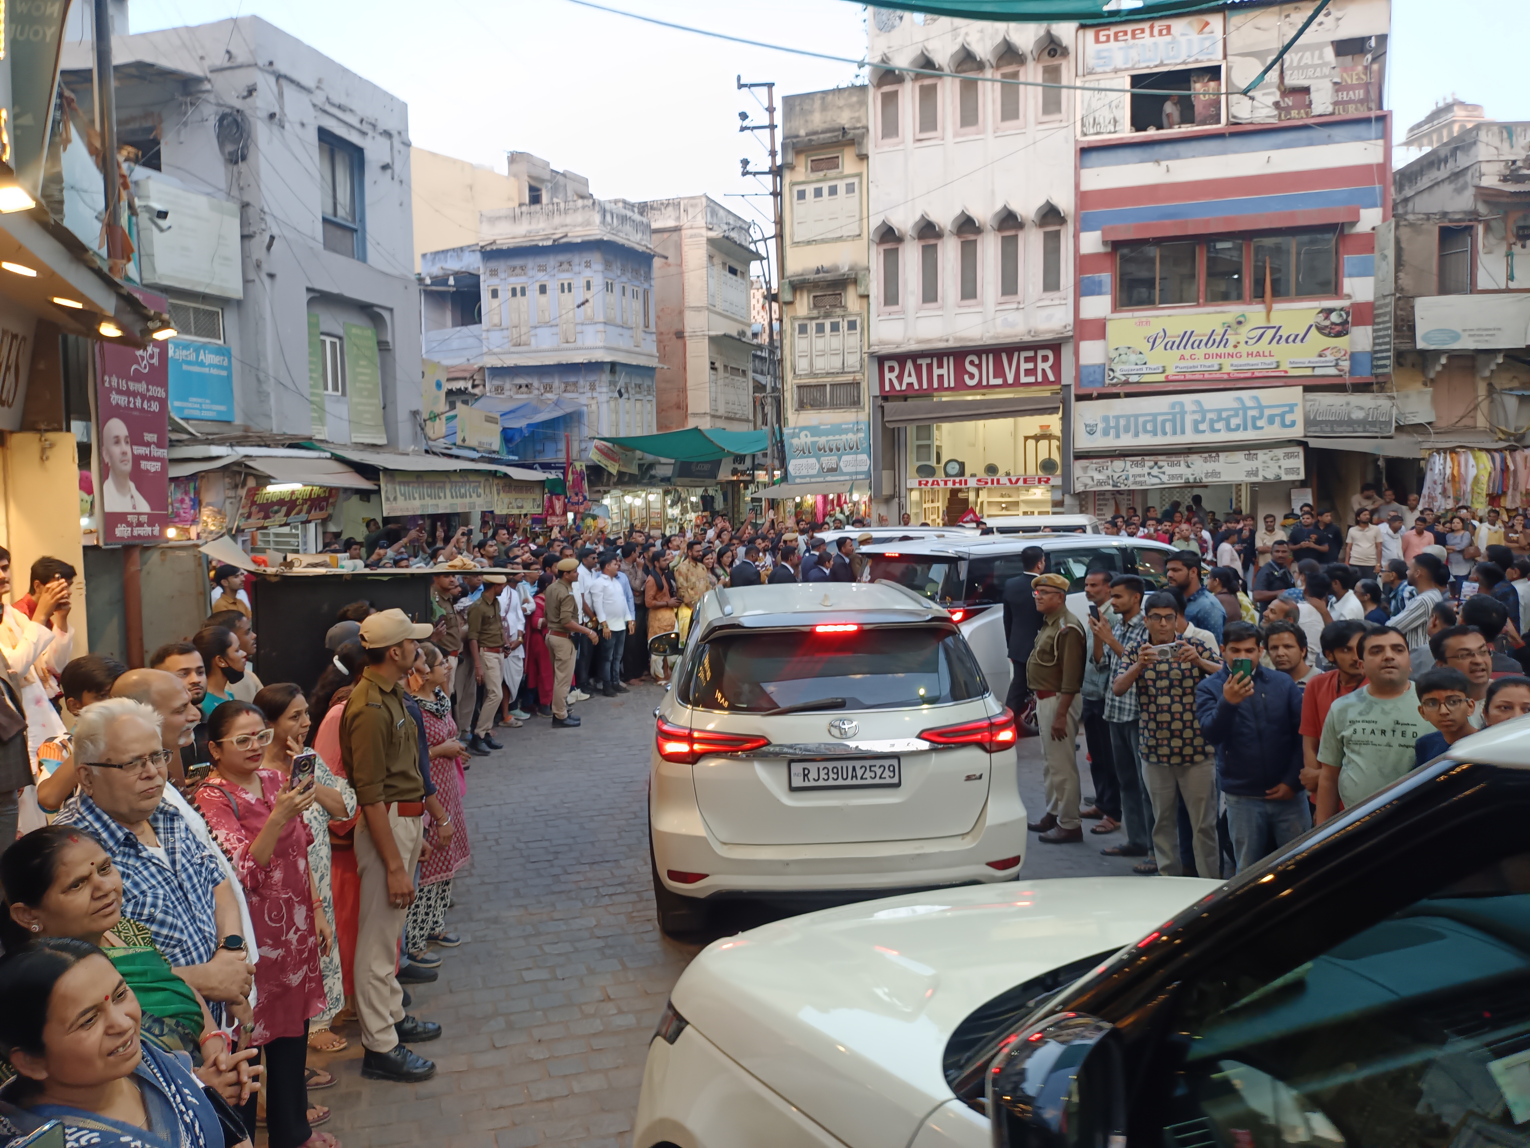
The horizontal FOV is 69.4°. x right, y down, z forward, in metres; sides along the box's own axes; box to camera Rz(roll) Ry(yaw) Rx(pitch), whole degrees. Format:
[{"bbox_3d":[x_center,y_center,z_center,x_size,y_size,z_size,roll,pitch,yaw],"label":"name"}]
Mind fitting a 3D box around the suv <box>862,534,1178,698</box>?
[{"bbox_3d":[3.187,0.528,11.806,4.750,1.790,1.850,-4,4,-33],"label":"suv"}]

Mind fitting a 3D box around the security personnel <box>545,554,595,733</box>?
[{"bbox_3d":[-2.097,0.692,11.542,0.480,1.770,0.500,-1,4,0],"label":"security personnel"}]

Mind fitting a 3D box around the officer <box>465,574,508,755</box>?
[{"bbox_3d":[-2.707,0.825,10.494,0.380,1.710,0.500,2,5,41],"label":"officer"}]

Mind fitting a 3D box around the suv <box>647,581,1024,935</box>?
[{"bbox_3d":[0.280,0.886,7.413,1.860,1.835,4.790,-1,4,-2],"label":"suv"}]

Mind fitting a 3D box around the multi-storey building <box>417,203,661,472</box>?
[{"bbox_3d":[-6.390,-4.800,31.541,5.800,10.300,3.300,0,4,22],"label":"multi-storey building"}]

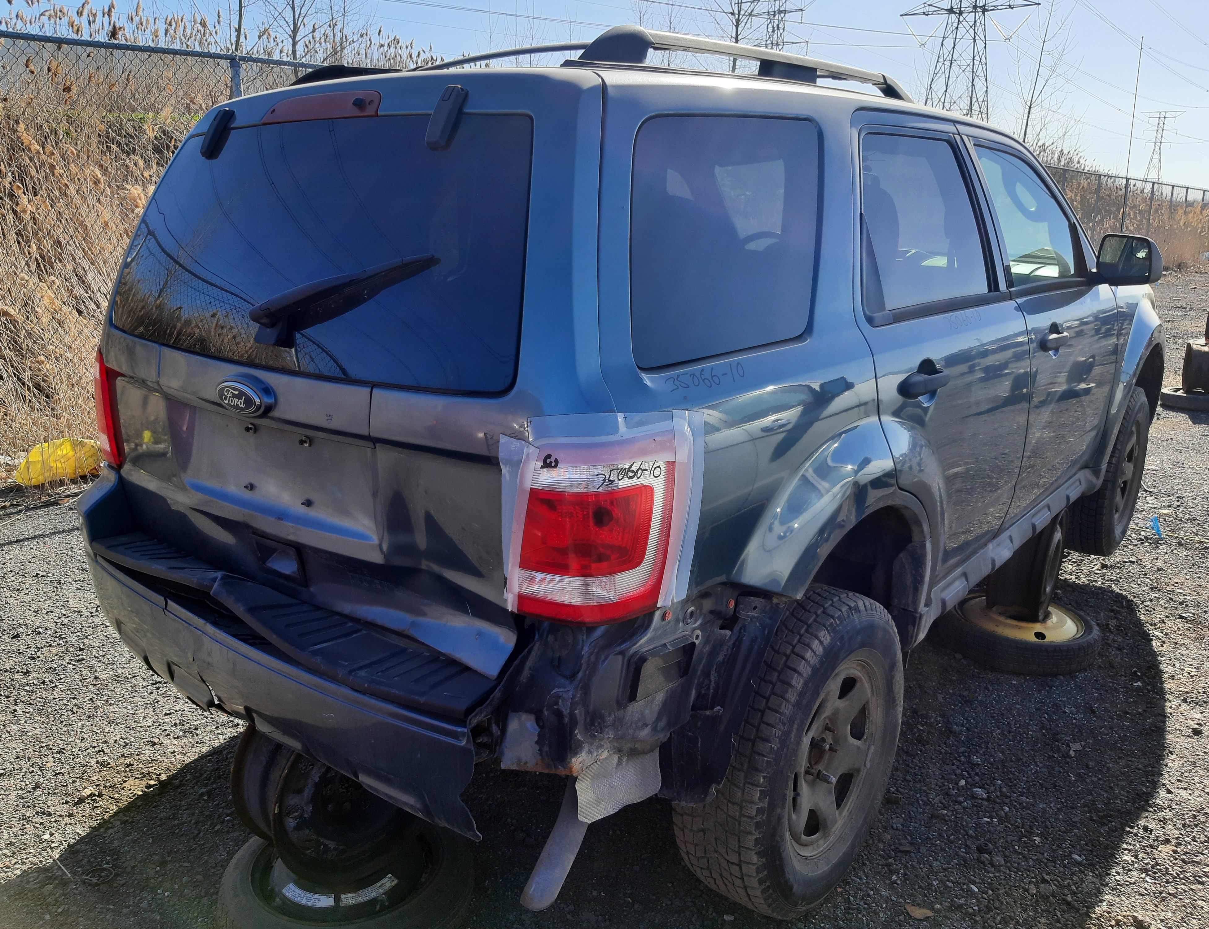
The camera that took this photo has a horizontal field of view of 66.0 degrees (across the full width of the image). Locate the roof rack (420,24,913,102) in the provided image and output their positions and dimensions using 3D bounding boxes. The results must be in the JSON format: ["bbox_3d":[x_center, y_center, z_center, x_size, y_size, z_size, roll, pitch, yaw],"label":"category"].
[{"bbox_3d":[0.026,-0.969,2.409,1.040,0.130,1.500,12,20,38],"label":"roof rack"}]

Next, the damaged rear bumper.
[{"bbox_3d":[-0.741,0.291,1.970,1.520,0.345,0.280,12,20,38],"label":"damaged rear bumper"}]

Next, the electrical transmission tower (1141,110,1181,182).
[{"bbox_3d":[250.537,-138.023,423.036,19.801,42.000,9.681,9,18,28],"label":"electrical transmission tower"}]

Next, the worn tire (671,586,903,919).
[{"bbox_3d":[0.443,0.640,2.130,0.240,0.725,0.725,12,20,38],"label":"worn tire"}]

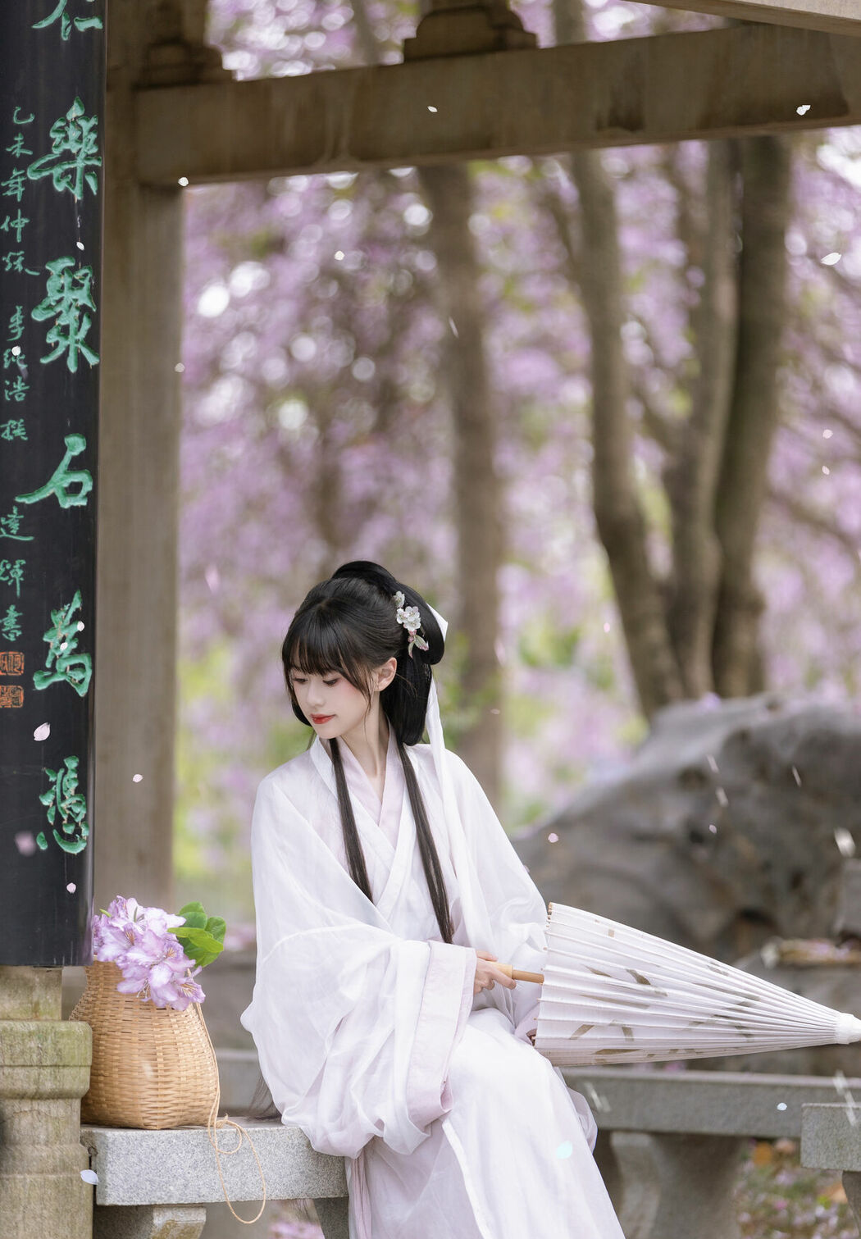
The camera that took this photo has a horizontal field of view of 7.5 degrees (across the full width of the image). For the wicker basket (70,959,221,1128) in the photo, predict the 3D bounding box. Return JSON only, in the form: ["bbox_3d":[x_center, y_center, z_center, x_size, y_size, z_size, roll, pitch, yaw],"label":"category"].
[{"bbox_3d":[-0.427,0.624,9.600,0.205,0.247,0.200,1,-3,0],"label":"wicker basket"}]

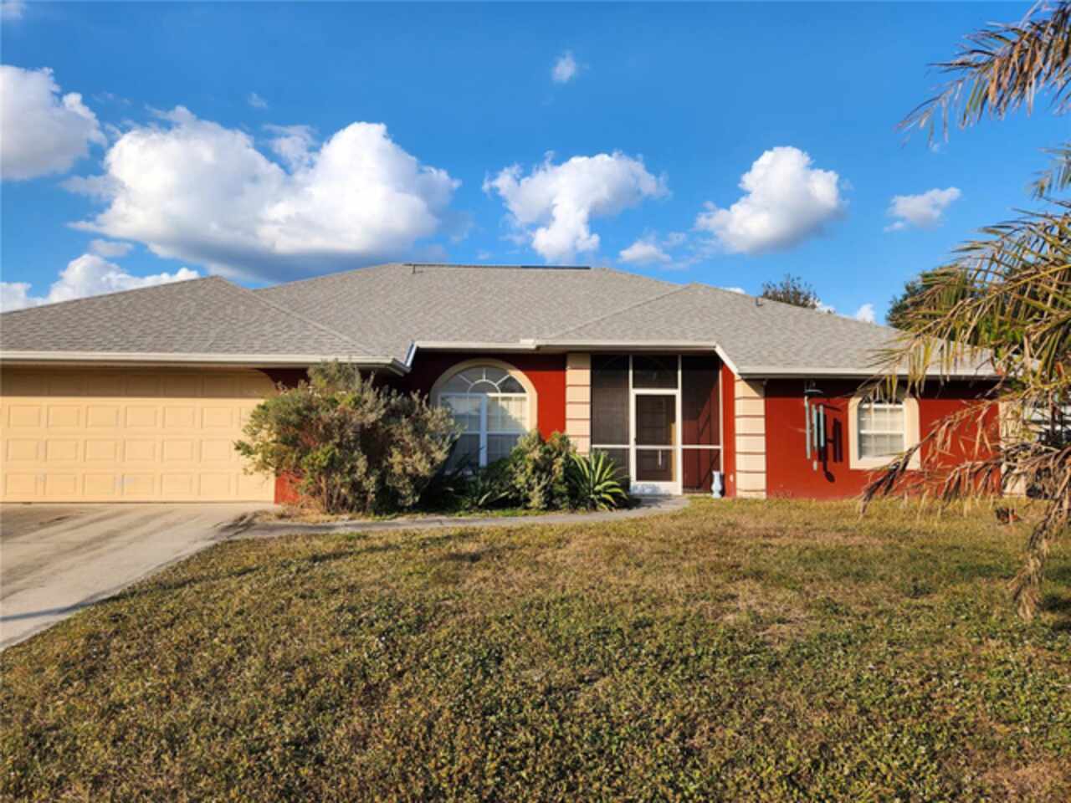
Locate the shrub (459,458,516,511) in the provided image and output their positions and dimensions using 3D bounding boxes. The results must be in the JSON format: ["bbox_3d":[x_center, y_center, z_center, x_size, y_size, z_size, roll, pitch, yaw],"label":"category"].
[{"bbox_3d":[-0.780,1.340,11.500,0.930,0.830,0.870,0,-3,0],"label":"shrub"}]

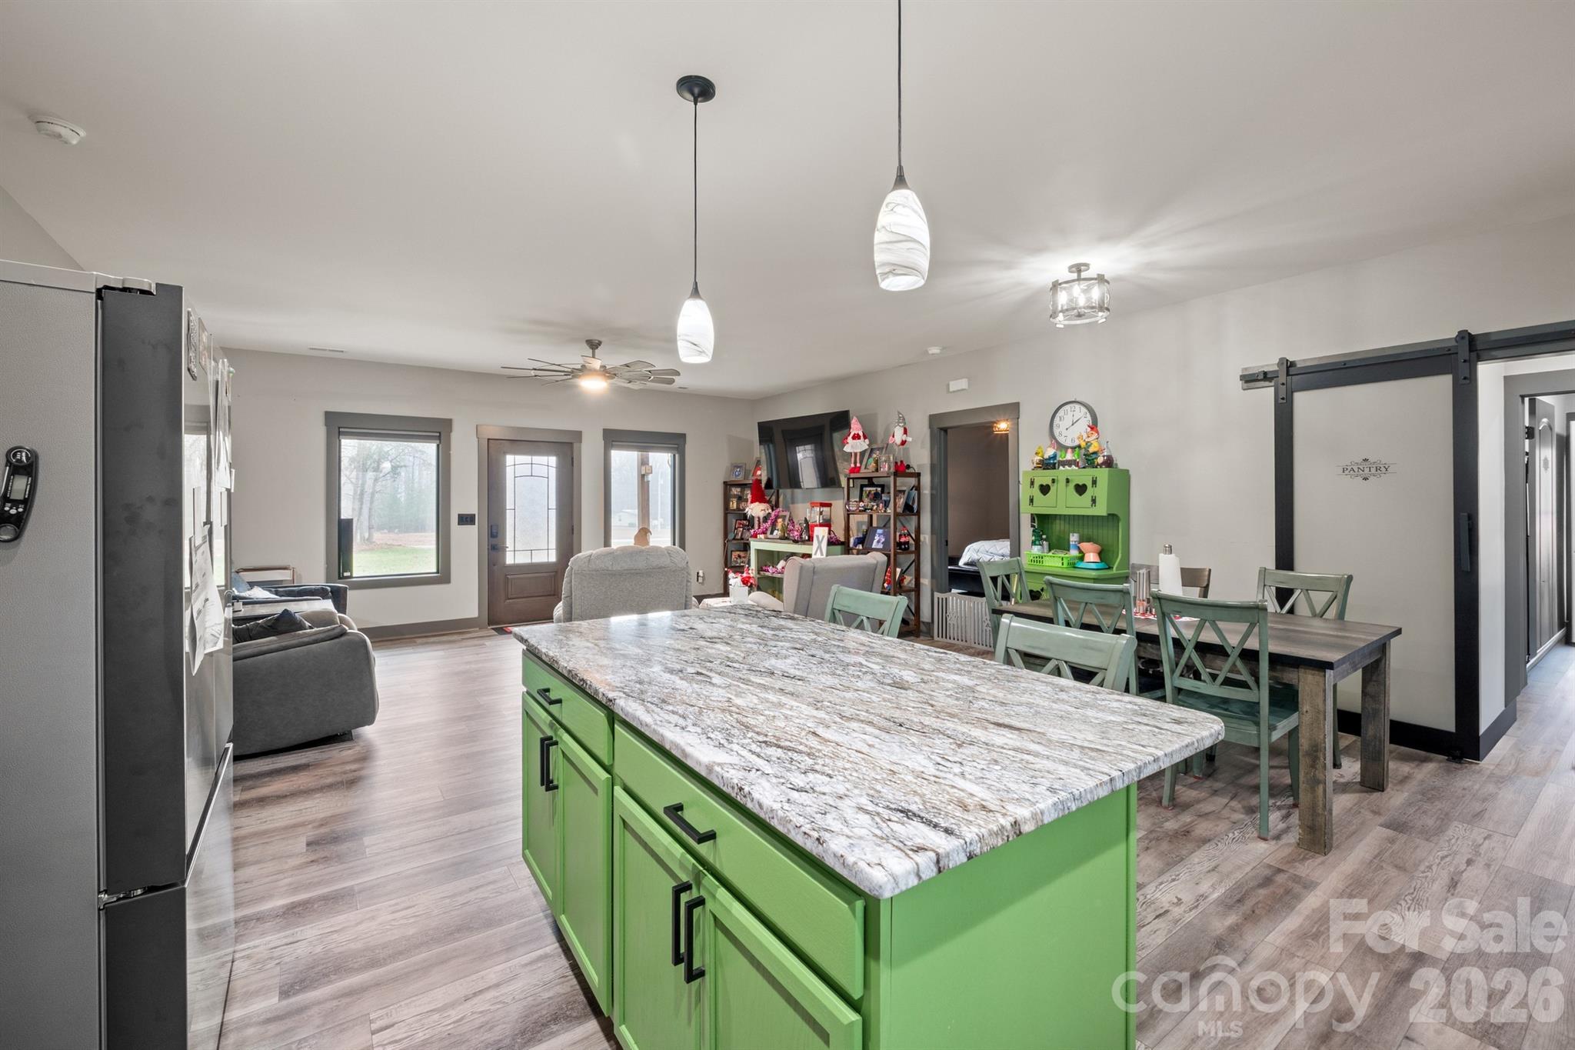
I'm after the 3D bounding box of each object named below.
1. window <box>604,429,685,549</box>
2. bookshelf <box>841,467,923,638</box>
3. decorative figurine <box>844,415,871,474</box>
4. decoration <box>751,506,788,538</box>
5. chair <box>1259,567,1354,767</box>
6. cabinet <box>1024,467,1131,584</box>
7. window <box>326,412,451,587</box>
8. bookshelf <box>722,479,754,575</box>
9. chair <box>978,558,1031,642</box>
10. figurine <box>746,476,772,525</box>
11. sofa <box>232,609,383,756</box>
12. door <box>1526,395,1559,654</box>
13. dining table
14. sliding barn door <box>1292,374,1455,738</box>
[{"bbox_3d":[-1.760,-0.289,8.163,1.080,1.745,0.120,-1,2,-34],"label":"window"},{"bbox_3d":[0.959,0.309,6.677,0.360,1.655,0.700,-1,2,-37],"label":"bookshelf"},{"bbox_3d":[0.714,-0.821,6.813,0.290,0.600,0.170,1,2,24],"label":"decorative figurine"},{"bbox_3d":[-0.223,-0.031,8.200,0.500,0.400,0.200,1,2,45],"label":"decoration"},{"bbox_3d":[2.590,0.756,3.433,0.560,0.990,0.450,-1,2,-37],"label":"chair"},{"bbox_3d":[2.155,0.375,5.057,0.470,1.590,0.730,-1,2,-34],"label":"cabinet"},{"bbox_3d":[-3.971,-0.237,6.583,1.080,1.710,0.100,-1,2,-37],"label":"window"},{"bbox_3d":[-0.507,0.236,8.647,0.360,1.650,0.720,-1,2,-37],"label":"bookshelf"},{"bbox_3d":[1.545,0.718,4.124,0.470,0.970,0.540,-1,2,-34],"label":"chair"},{"bbox_3d":[-0.370,-0.244,8.400,0.330,0.760,0.240,1,1,27],"label":"figurine"},{"bbox_3d":[-3.019,0.731,3.896,0.980,0.960,1.000,-1,2,-34],"label":"sofa"},{"bbox_3d":[6.210,0.087,5.400,0.820,2.080,0.060,-1,2,-33],"label":"door"},{"bbox_3d":[2.084,0.871,3.467,1.100,0.770,1.540,-1,2,-37],"label":"dining table"},{"bbox_3d":[3.361,0.155,3.797,0.050,2.020,0.770,-1,2,-37],"label":"sliding barn door"}]

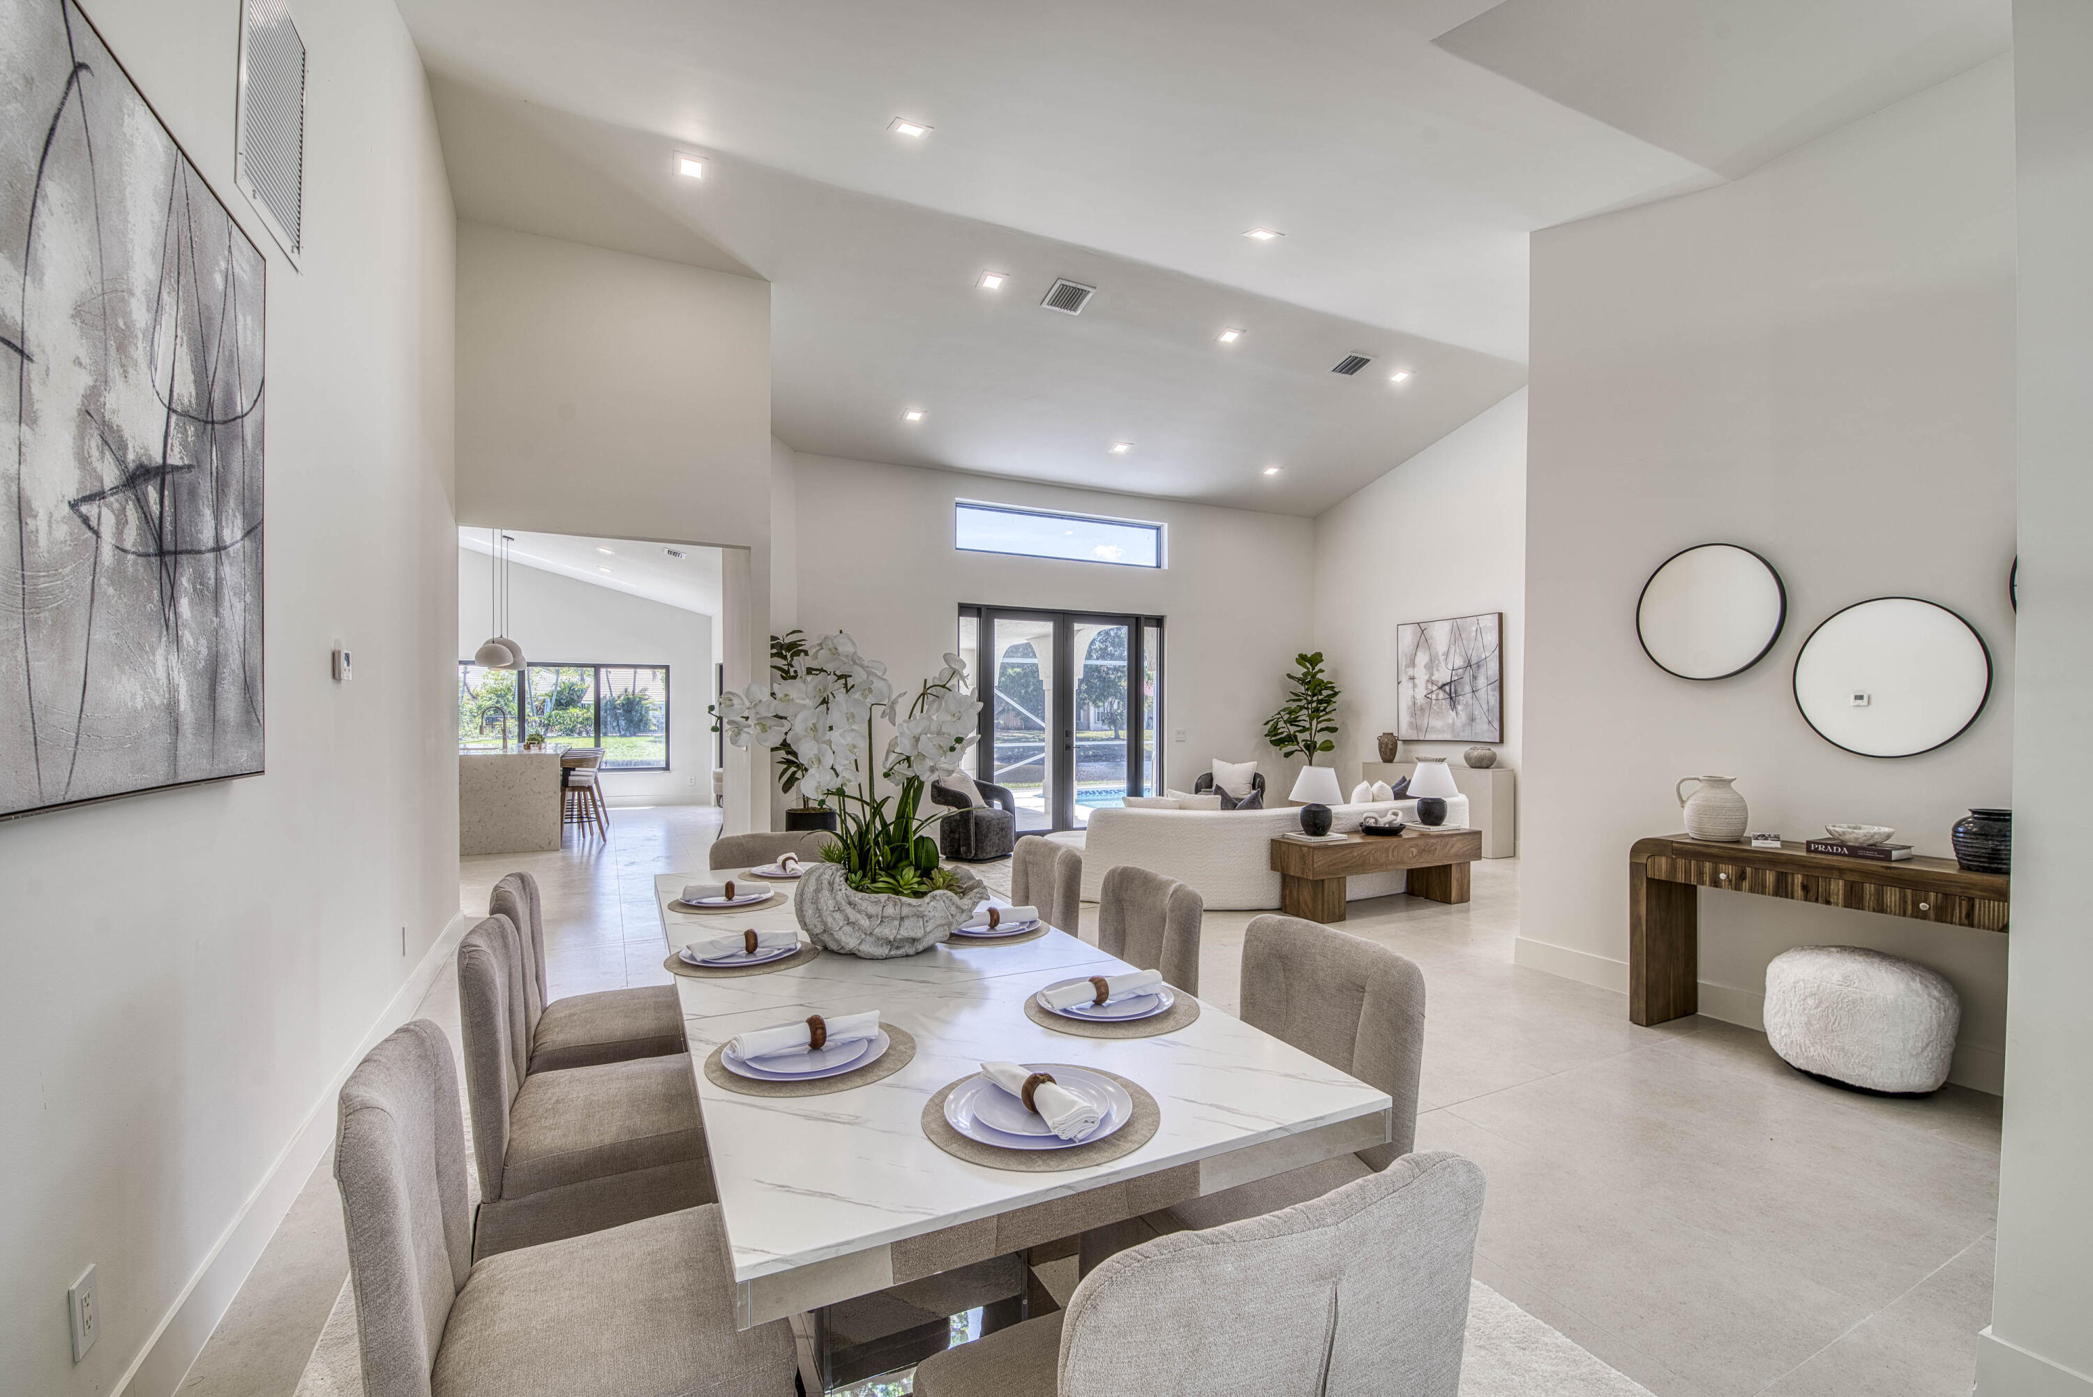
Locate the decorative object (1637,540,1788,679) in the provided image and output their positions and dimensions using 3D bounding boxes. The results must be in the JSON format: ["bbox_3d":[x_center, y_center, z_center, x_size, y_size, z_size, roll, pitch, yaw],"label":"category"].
[{"bbox_3d":[2.951,-0.381,3.896,0.040,0.590,0.590,1,-1,-26],"label":"decorative object"}]

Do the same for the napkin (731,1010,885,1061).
[{"bbox_3d":[-0.437,0.613,1.587,0.260,0.055,0.065,0,-1,-26],"label":"napkin"}]

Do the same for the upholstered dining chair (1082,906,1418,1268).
[{"bbox_3d":[0.414,0.970,1.839,0.570,0.900,0.470,1,-1,-26],"label":"upholstered dining chair"}]

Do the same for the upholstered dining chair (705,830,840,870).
[{"bbox_3d":[-0.942,0.947,3.175,0.520,0.890,0.620,1,-1,-26],"label":"upholstered dining chair"}]

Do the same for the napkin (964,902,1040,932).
[{"bbox_3d":[-0.155,0.622,2.477,0.270,0.055,0.065,0,-1,-26],"label":"napkin"}]

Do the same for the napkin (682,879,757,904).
[{"bbox_3d":[-1.036,0.626,2.828,0.270,0.055,0.065,0,-1,-20],"label":"napkin"}]

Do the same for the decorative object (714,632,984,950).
[{"bbox_3d":[-0.493,0.236,2.219,0.620,0.785,0.470,1,-1,-26],"label":"decorative object"}]

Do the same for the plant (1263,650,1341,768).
[{"bbox_3d":[2.967,0.482,10.040,0.840,1.980,0.800,0,-1,19],"label":"plant"}]

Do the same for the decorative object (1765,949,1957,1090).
[{"bbox_3d":[2.997,1.199,3.240,0.510,0.430,0.520,1,-1,-26],"label":"decorative object"}]

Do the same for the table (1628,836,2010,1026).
[{"bbox_3d":[3.034,1.020,3.327,0.370,0.790,1.360,1,-1,-26],"label":"table"}]

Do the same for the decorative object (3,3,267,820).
[{"bbox_3d":[-1.647,-0.451,1.578,0.045,1.250,1.180,0,-1,-26],"label":"decorative object"}]

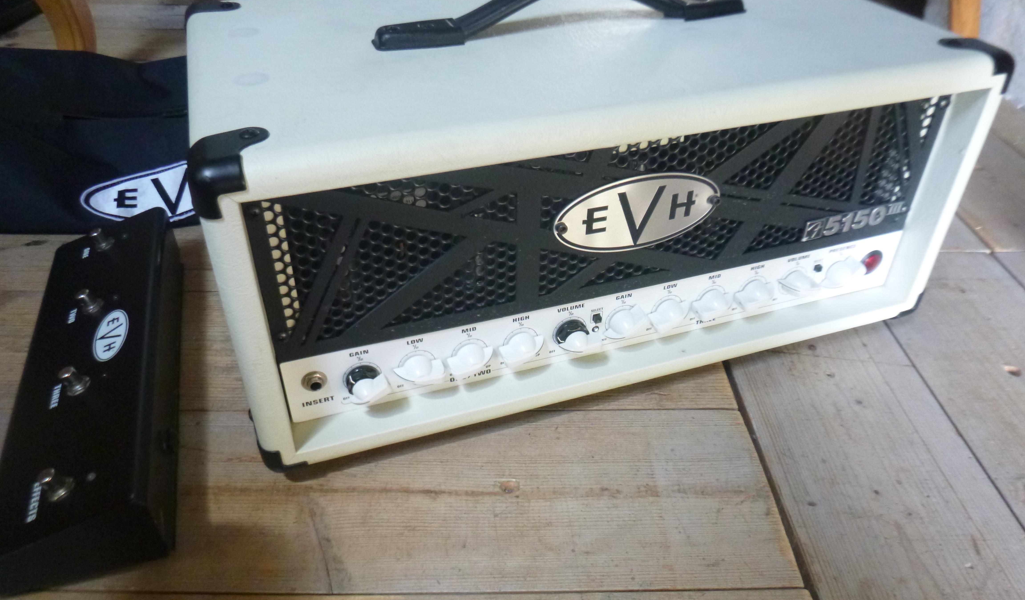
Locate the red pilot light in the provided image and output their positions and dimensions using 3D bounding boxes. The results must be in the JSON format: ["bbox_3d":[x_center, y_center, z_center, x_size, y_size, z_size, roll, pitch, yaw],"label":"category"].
[{"bbox_3d":[0.304,-0.031,0.623,0.022,0.022,0.008,-12,38,-16],"label":"red pilot light"}]

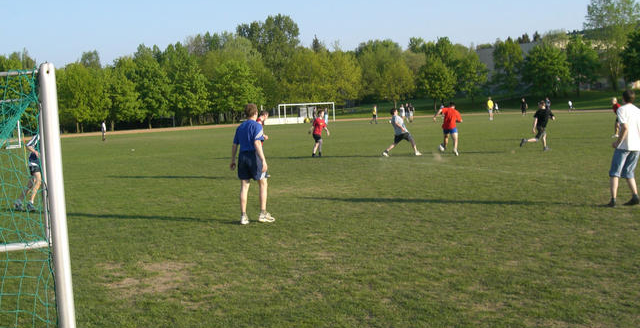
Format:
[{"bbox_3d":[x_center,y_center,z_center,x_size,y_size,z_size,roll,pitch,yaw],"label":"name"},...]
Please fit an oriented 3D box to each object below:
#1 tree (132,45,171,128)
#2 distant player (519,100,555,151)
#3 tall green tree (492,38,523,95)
[{"bbox_3d":[-27.259,-12.494,114.000,6.330,13.790,6.330,-4,5,-13],"label":"tree"},{"bbox_3d":[6.694,-1.220,21.651,0.700,1.550,0.850,0,6,38],"label":"distant player"},{"bbox_3d":[30.771,-15.631,115.000,5.070,9.820,5.070,-2,5,15],"label":"tall green tree"}]

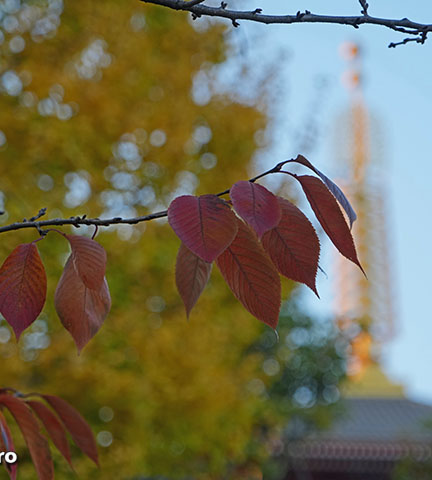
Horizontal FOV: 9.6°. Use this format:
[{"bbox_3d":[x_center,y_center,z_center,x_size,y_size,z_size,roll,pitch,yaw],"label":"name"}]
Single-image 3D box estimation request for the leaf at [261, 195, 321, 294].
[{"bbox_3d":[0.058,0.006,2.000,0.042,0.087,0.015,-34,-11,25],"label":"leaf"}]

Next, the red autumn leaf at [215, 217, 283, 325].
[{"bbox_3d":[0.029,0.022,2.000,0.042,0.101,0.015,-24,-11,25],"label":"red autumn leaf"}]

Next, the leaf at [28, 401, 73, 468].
[{"bbox_3d":[-0.143,0.168,2.200,0.015,0.074,0.024,-25,-14,-44],"label":"leaf"}]

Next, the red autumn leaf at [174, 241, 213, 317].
[{"bbox_3d":[-0.017,0.024,2.020,0.031,0.079,0.013,5,-10,10],"label":"red autumn leaf"}]

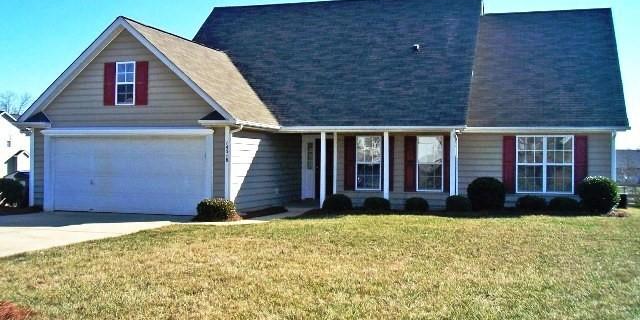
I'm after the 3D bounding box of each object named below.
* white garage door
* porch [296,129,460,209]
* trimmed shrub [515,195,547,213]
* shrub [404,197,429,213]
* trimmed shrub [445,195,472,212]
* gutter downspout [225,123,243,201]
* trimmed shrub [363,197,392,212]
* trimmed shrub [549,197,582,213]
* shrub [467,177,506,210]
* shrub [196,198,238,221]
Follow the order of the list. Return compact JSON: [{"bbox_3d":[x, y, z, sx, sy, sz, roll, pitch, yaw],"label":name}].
[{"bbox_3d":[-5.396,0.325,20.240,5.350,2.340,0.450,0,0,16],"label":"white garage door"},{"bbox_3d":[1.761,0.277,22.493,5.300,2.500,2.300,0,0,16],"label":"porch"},{"bbox_3d":[5.938,1.235,20.301,0.845,0.472,0.800,0,0,18],"label":"trimmed shrub"},{"bbox_3d":[2.709,1.253,20.201,0.675,0.428,0.660,0,0,18],"label":"shrub"},{"bbox_3d":[3.984,1.242,20.593,0.750,0.550,0.720,0,0,16],"label":"trimmed shrub"},{"bbox_3d":[-2.263,0.228,19.264,0.420,2.300,0.200,0,0,16],"label":"gutter downspout"},{"bbox_3d":[1.602,1.259,20.401,0.764,0.419,0.720,0,0,0],"label":"trimmed shrub"},{"bbox_3d":[6.843,1.246,20.183,0.900,0.470,0.800,0,0,16],"label":"trimmed shrub"},{"bbox_3d":[4.775,0.961,20.679,1.130,1.000,1.100,0,0,16],"label":"shrub"},{"bbox_3d":[-2.626,1.228,18.351,1.023,0.512,0.950,0,0,0],"label":"shrub"}]

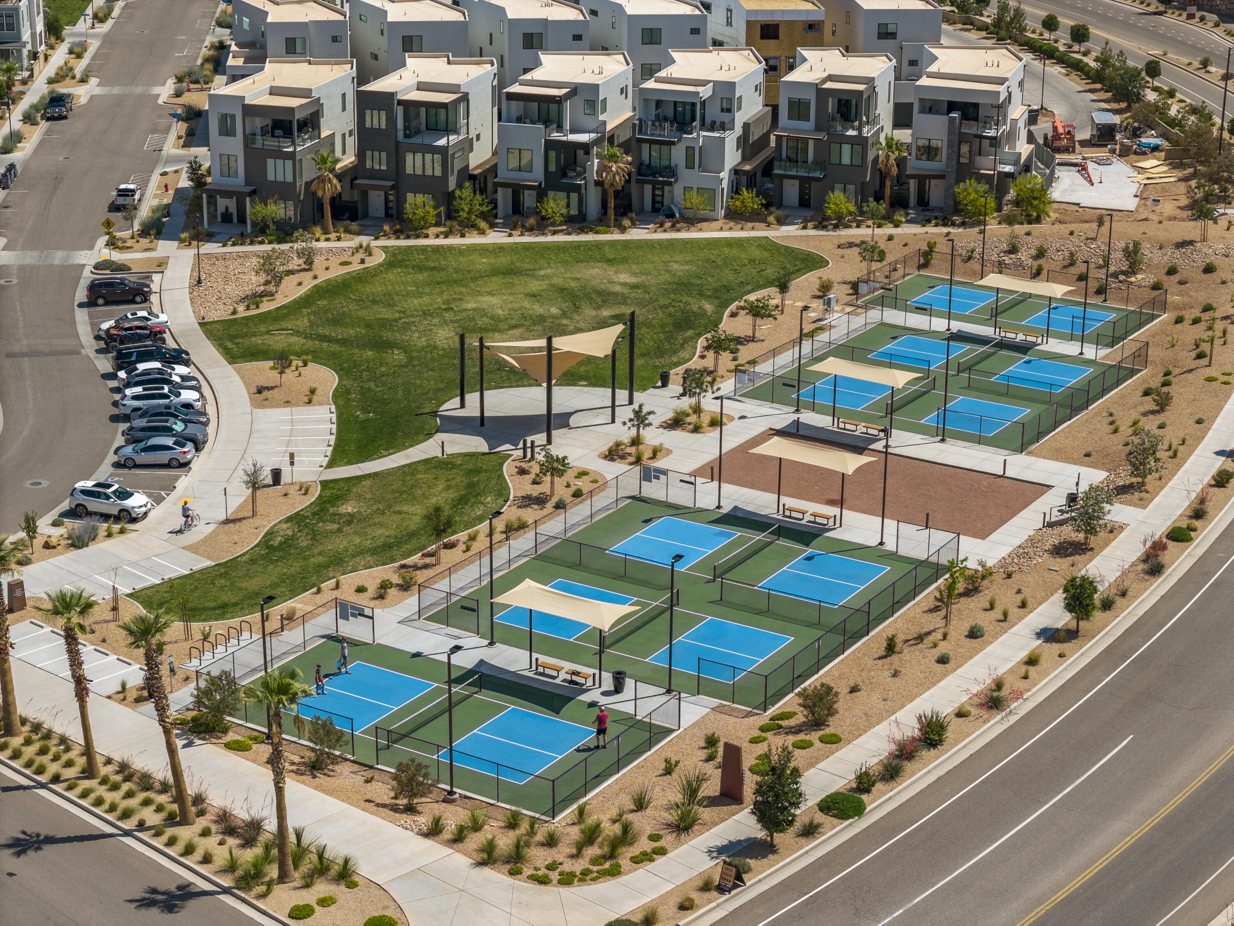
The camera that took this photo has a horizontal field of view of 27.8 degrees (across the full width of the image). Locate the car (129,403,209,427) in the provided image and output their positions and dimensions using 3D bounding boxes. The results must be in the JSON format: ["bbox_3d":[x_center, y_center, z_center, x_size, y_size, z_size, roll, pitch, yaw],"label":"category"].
[{"bbox_3d":[-27.460,-2.719,153.575,4.800,1.450,1.840,-2,20,-7],"label":"car"}]

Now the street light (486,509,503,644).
[{"bbox_3d":[-5.816,5.613,119.240,0.540,6.600,1.070,12,23,29],"label":"street light"}]

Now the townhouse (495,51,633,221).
[{"bbox_3d":[-3.973,-27.522,208.674,8.960,10.800,17.600,5,20,13],"label":"townhouse"}]

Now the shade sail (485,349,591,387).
[{"bbox_3d":[-3.915,-6.193,149.700,9.171,1.510,6.443,-1,20,-6],"label":"shade sail"}]

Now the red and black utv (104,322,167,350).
[{"bbox_3d":[-32.833,-8.845,169.968,4.000,1.750,1.800,-10,22,-26],"label":"red and black utv"}]

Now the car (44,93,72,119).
[{"bbox_3d":[-54.994,-35.254,245.764,2.000,1.900,5.750,-1,20,-5],"label":"car"}]

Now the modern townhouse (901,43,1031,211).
[{"bbox_3d":[29.993,-28.344,210.948,9.990,10.800,17.600,5,20,13],"label":"modern townhouse"}]

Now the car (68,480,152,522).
[{"bbox_3d":[-28.705,2.045,141.525,4.660,1.730,1.840,7,21,16],"label":"car"}]

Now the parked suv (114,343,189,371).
[{"bbox_3d":[-30.550,-6.660,164.100,5.050,1.780,1.980,-4,20,-13],"label":"parked suv"}]

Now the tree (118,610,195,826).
[{"bbox_3d":[-19.053,10.529,103.410,2.900,9.200,2.500,1,20,0],"label":"tree"}]

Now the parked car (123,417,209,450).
[{"bbox_3d":[-27.158,-1.774,150.547,4.930,1.730,1.930,-1,20,-5],"label":"parked car"}]

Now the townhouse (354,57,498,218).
[{"bbox_3d":[-15.464,-26.880,206.372,7.800,10.600,16.600,5,20,13],"label":"townhouse"}]

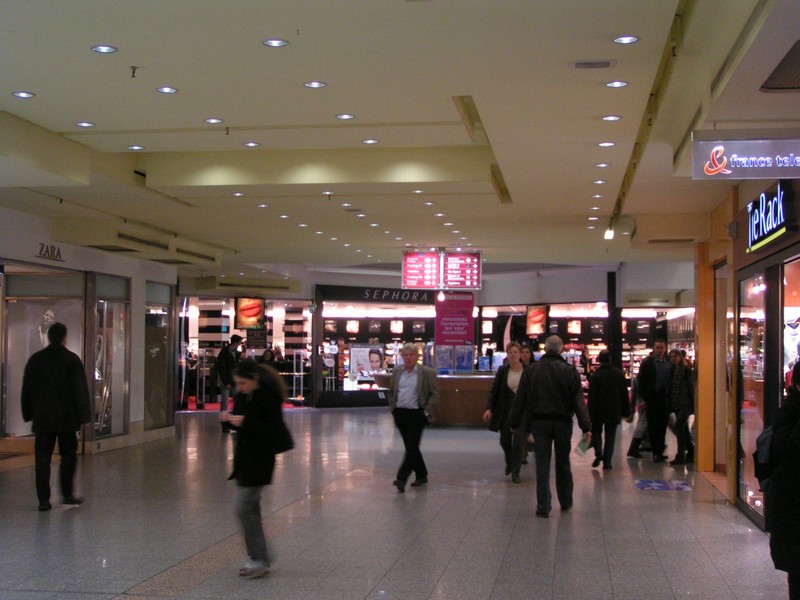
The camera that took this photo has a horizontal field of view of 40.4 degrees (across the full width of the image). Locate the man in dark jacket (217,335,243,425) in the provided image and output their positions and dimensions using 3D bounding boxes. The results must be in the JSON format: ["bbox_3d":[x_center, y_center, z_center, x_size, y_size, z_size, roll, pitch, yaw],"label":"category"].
[{"bbox_3d":[-3.285,1.608,21.040,0.420,1.871,0.480,0,-3,21],"label":"man in dark jacket"}]

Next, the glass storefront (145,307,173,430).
[{"bbox_3d":[-4.154,1.180,18.748,0.100,2.089,1.223,0,-3,10],"label":"glass storefront"}]

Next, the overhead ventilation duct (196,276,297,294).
[{"bbox_3d":[-3.808,-0.364,27.300,2.400,0.340,1.000,2,-3,-30],"label":"overhead ventilation duct"}]

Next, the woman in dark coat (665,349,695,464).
[{"bbox_3d":[4.130,1.556,15.939,0.480,1.677,0.400,0,-3,18],"label":"woman in dark coat"}]

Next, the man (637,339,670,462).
[{"bbox_3d":[3.751,1.471,15.963,0.520,1.780,0.380,0,-3,-3],"label":"man"}]

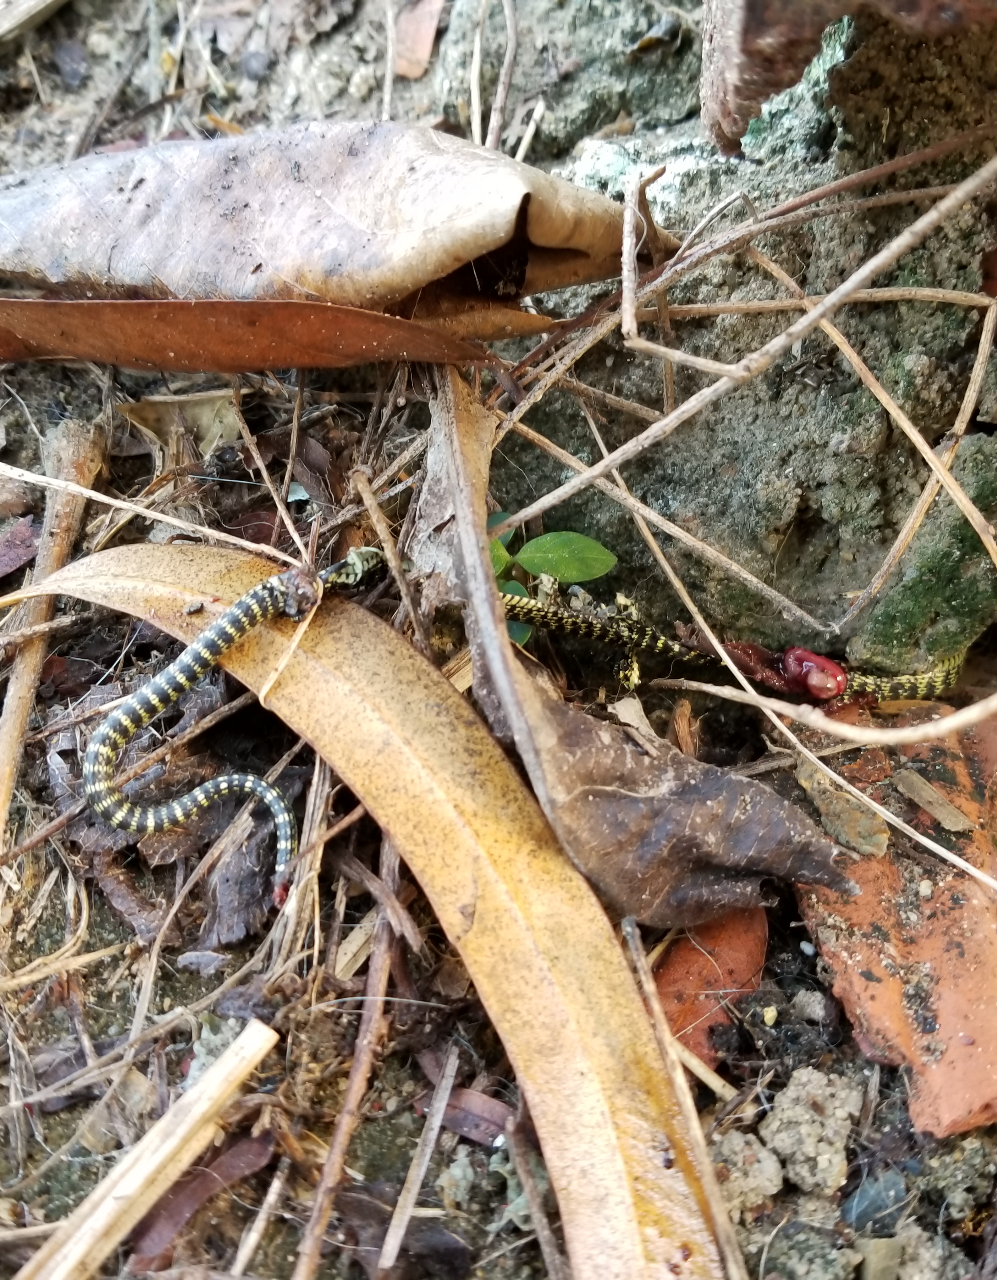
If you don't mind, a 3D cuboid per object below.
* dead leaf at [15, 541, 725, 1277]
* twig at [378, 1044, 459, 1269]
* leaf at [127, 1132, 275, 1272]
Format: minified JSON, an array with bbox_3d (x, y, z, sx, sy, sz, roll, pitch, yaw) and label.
[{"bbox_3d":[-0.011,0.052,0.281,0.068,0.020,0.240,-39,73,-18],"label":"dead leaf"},{"bbox_3d":[-0.016,0.106,0.265,0.003,0.004,0.045,17,65,5],"label":"twig"},{"bbox_3d":[-0.060,0.114,0.262,0.009,0.006,0.034,42,70,15],"label":"leaf"}]

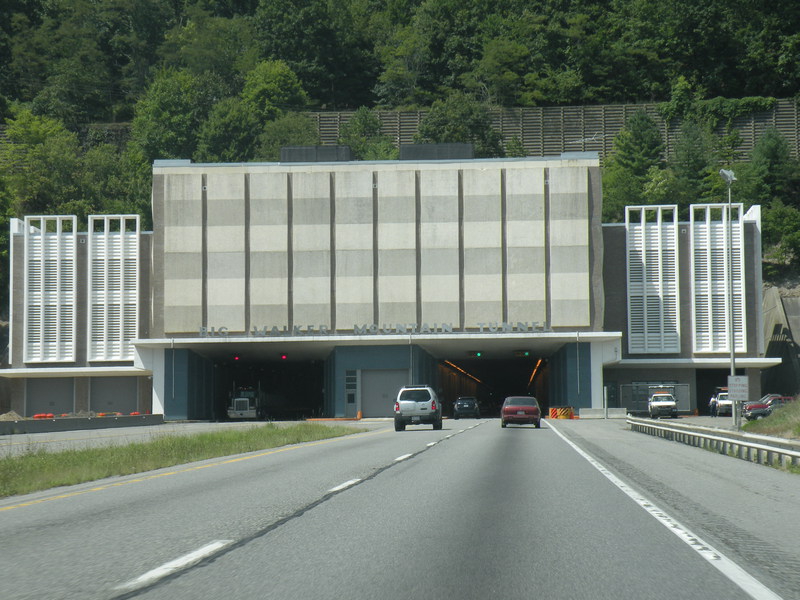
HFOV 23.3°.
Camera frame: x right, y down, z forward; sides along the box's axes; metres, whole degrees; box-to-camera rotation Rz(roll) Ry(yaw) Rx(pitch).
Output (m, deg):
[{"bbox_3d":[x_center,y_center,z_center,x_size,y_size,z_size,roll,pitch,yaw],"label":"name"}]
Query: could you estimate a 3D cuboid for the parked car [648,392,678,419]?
[{"bbox_3d":[19.987,8.018,147.688,1.970,1.950,5.300,-1,-3,5],"label":"parked car"}]

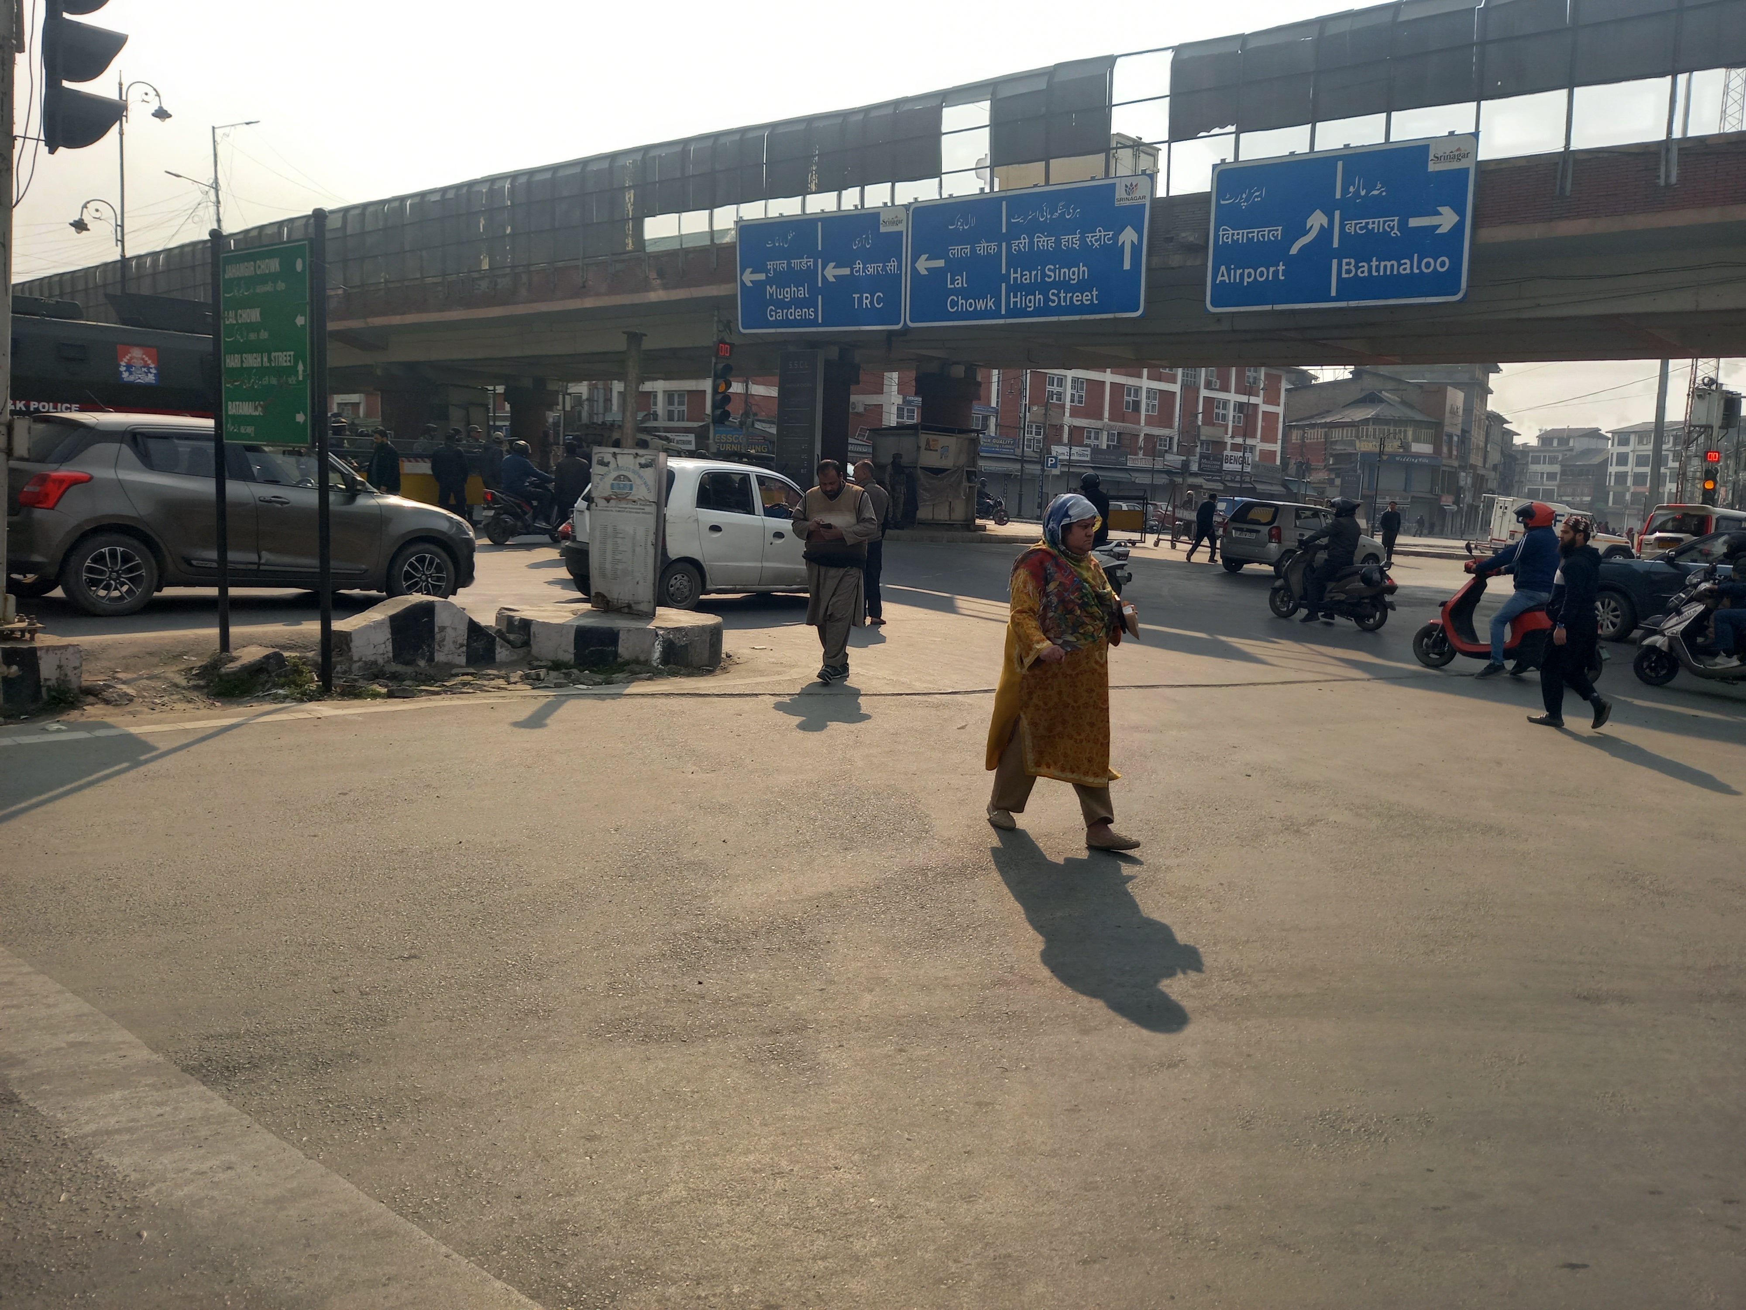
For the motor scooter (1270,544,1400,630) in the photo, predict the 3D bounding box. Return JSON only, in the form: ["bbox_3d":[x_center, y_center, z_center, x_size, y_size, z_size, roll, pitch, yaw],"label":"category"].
[{"bbox_3d":[6.191,-0.953,16.950,1.760,1.120,0.680,11,11,41],"label":"motor scooter"}]

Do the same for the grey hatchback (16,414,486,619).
[{"bbox_3d":[-5.180,-1.160,10.430,1.735,1.530,3.840,7,7,38],"label":"grey hatchback"}]

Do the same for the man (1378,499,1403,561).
[{"bbox_3d":[14.100,-3.347,34.300,0.540,1.700,0.360,5,7,24],"label":"man"}]

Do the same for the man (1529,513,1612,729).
[{"bbox_3d":[5.597,-0.286,10.150,0.600,1.700,0.460,5,8,15],"label":"man"}]

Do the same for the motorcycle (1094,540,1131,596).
[{"bbox_3d":[3.026,-1.405,18.337,0.680,1.120,1.780,-2,10,-35],"label":"motorcycle"}]

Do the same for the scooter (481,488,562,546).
[{"bbox_3d":[-5.460,-2.320,19.900,0.680,1.130,1.800,6,8,31],"label":"scooter"}]

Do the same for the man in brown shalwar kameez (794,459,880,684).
[{"bbox_3d":[-0.267,-0.639,9.600,0.600,1.680,0.450,3,7,4],"label":"man in brown shalwar kameez"}]

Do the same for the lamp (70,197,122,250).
[{"bbox_3d":[-16.663,-9.215,27.000,1.000,1.060,0.420,-2,8,-32],"label":"lamp"}]

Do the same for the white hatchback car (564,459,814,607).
[{"bbox_3d":[-1.698,-1.443,15.009,1.525,1.560,3.565,11,11,43],"label":"white hatchback car"}]

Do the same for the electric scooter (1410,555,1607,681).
[{"bbox_3d":[6.280,-0.380,12.350,1.850,1.170,0.700,8,9,43],"label":"electric scooter"}]

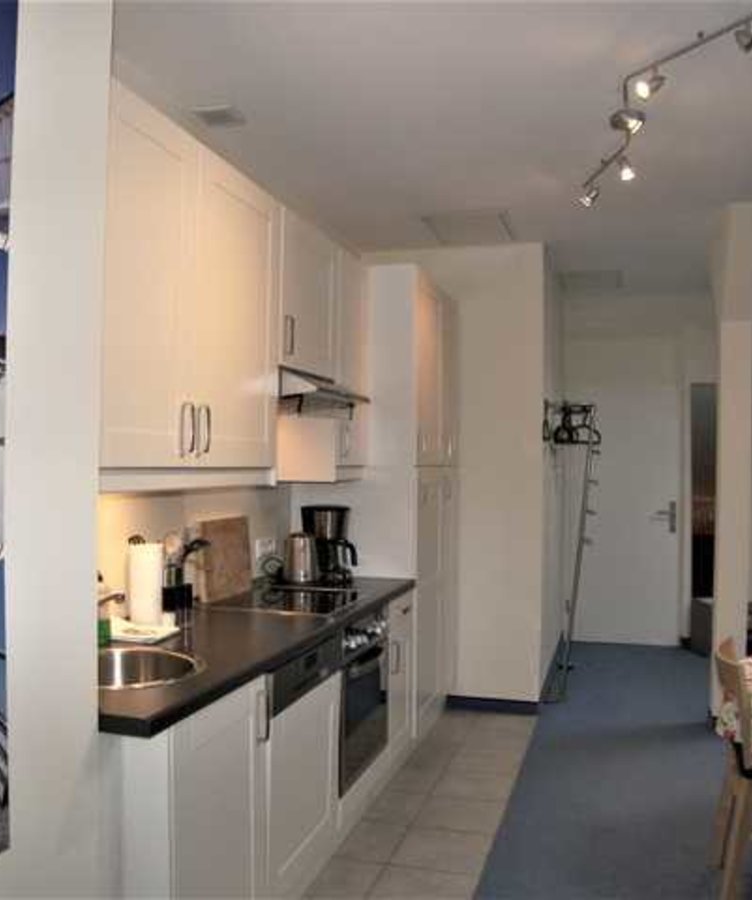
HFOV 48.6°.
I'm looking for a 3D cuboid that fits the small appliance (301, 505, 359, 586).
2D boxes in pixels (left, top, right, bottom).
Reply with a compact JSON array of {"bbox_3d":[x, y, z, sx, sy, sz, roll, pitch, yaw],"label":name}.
[{"bbox_3d":[-0.217,0.412,3.769,0.232,0.332,0.180,0,-1,17],"label":"small appliance"}]

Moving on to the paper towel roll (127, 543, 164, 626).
[{"bbox_3d":[-0.738,0.430,2.679,0.110,0.254,0.110,0,-1,0],"label":"paper towel roll"}]

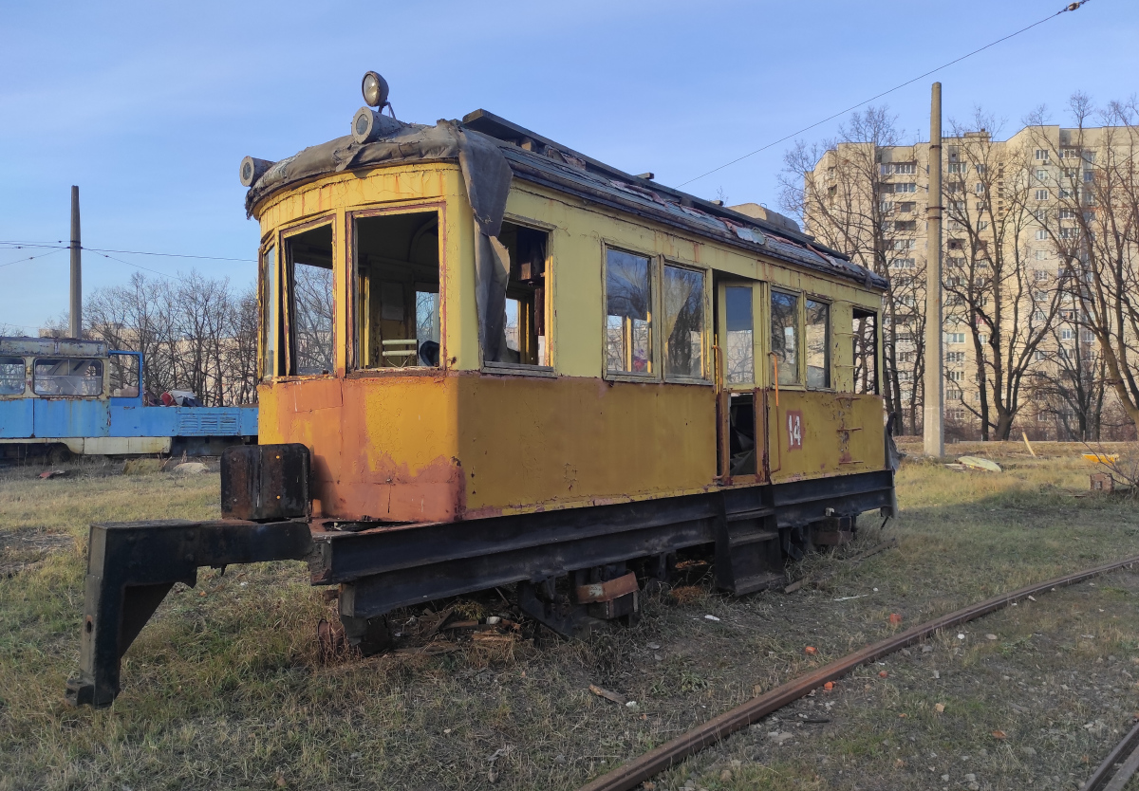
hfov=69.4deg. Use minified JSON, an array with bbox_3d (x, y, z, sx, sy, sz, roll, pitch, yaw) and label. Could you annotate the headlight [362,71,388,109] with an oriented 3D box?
[{"bbox_3d":[-1.477,-2.328,6.250,0.265,0.270,0.180,0,11,42],"label":"headlight"}]

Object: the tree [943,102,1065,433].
[{"bbox_3d":[22.716,-6.331,43.000,6.400,17.180,6.000,1,-1,0],"label":"tree"}]

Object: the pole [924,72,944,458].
[{"bbox_3d":[9.803,-3.366,22.000,0.510,10.030,0.510,1,-1,0],"label":"pole"}]

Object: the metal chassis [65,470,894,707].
[{"bbox_3d":[0.284,1.381,8.107,2.400,1.050,9.500,-2,-3,42],"label":"metal chassis"}]

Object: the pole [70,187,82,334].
[{"bbox_3d":[-18.314,-3.060,30.500,0.480,9.520,0.480,1,-1,0],"label":"pole"}]

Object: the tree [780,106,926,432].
[{"bbox_3d":[14.871,-6.529,43.000,7.600,17.180,7.000,1,-1,0],"label":"tree"}]

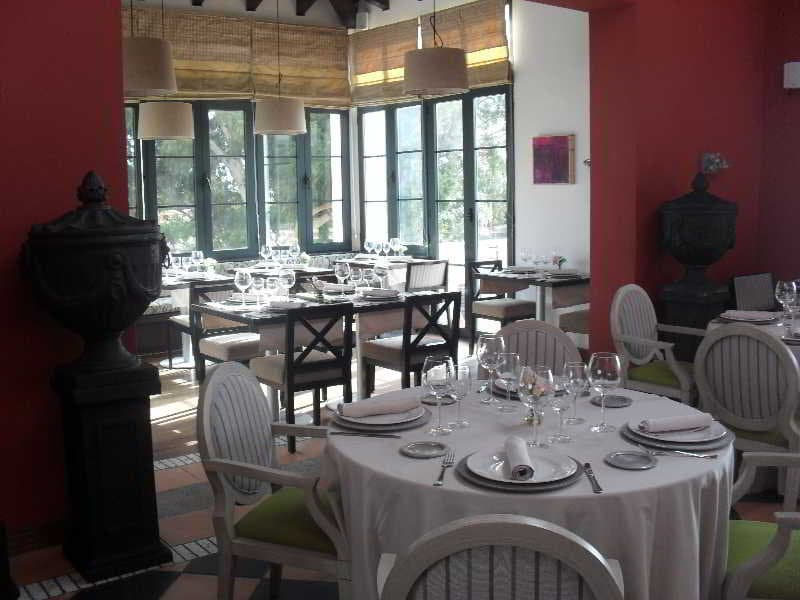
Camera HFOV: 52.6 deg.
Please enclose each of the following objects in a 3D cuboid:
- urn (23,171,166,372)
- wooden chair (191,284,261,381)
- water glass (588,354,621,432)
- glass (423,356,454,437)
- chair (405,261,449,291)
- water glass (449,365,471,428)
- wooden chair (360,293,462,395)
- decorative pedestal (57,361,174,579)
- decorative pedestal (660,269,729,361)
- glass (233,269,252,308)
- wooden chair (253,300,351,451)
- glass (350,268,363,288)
[{"bbox_3d":[-1.195,-0.117,3.218,0.560,0.771,0.560,-7,9,-35],"label":"urn"},{"bbox_3d":[-1.200,0.327,5.837,0.430,0.845,0.500,-6,9,-34],"label":"wooden chair"},{"bbox_3d":[0.621,0.281,2.461,0.096,0.228,0.096,-1,8,0],"label":"water glass"},{"bbox_3d":[0.117,0.291,2.472,0.095,0.226,0.095,-1,8,0],"label":"glass"},{"bbox_3d":[0.098,0.072,7.293,0.440,0.840,0.540,-7,9,-35],"label":"chair"},{"bbox_3d":[0.187,0.302,2.539,0.069,0.183,0.069,-1,8,0],"label":"water glass"},{"bbox_3d":[0.090,0.354,5.428,0.430,0.845,0.500,-6,9,-33],"label":"wooden chair"},{"bbox_3d":[-1.178,0.673,3.325,0.325,0.825,0.325,-7,9,-35],"label":"decorative pedestal"},{"bbox_3d":[1.995,0.307,5.470,0.330,0.790,0.330,-7,9,-35],"label":"decorative pedestal"},{"bbox_3d":[-1.048,-0.080,5.390,0.107,0.228,0.107,-1,8,0],"label":"glass"},{"bbox_3d":[-0.593,0.424,4.860,0.455,0.820,0.510,-7,9,-35],"label":"wooden chair"},{"bbox_3d":[-0.311,-0.134,5.748,0.072,0.176,0.072,-1,8,0],"label":"glass"}]

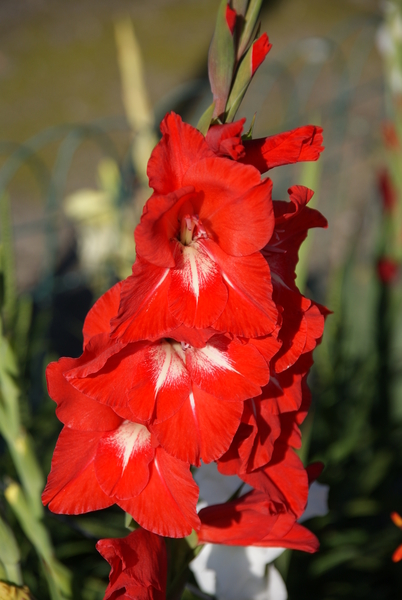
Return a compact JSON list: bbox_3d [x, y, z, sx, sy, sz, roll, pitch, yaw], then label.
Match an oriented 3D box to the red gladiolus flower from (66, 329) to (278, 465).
[{"bbox_3d":[-0.016,0.046,1.490,0.103,0.078,0.065,1,11,5],"label":"red gladiolus flower"}]

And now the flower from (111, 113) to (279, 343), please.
[{"bbox_3d":[-0.003,-0.036,1.500,0.084,0.112,0.065,0,11,-2],"label":"flower"}]

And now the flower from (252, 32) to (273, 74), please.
[{"bbox_3d":[0.031,-0.126,1.530,0.012,0.021,0.012,2,13,-32],"label":"flower"}]

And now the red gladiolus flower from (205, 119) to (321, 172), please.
[{"bbox_3d":[0.032,-0.079,1.530,0.058,0.027,0.032,5,12,23],"label":"red gladiolus flower"}]

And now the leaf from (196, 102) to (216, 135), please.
[{"bbox_3d":[0.003,-0.091,1.530,0.010,0.019,0.007,5,12,24],"label":"leaf"}]

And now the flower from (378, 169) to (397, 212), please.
[{"bbox_3d":[0.161,-0.095,2.600,0.016,0.038,0.018,-2,11,-11],"label":"flower"}]

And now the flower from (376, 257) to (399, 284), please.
[{"bbox_3d":[0.161,-0.025,2.600,0.019,0.025,0.020,1,11,6],"label":"flower"}]

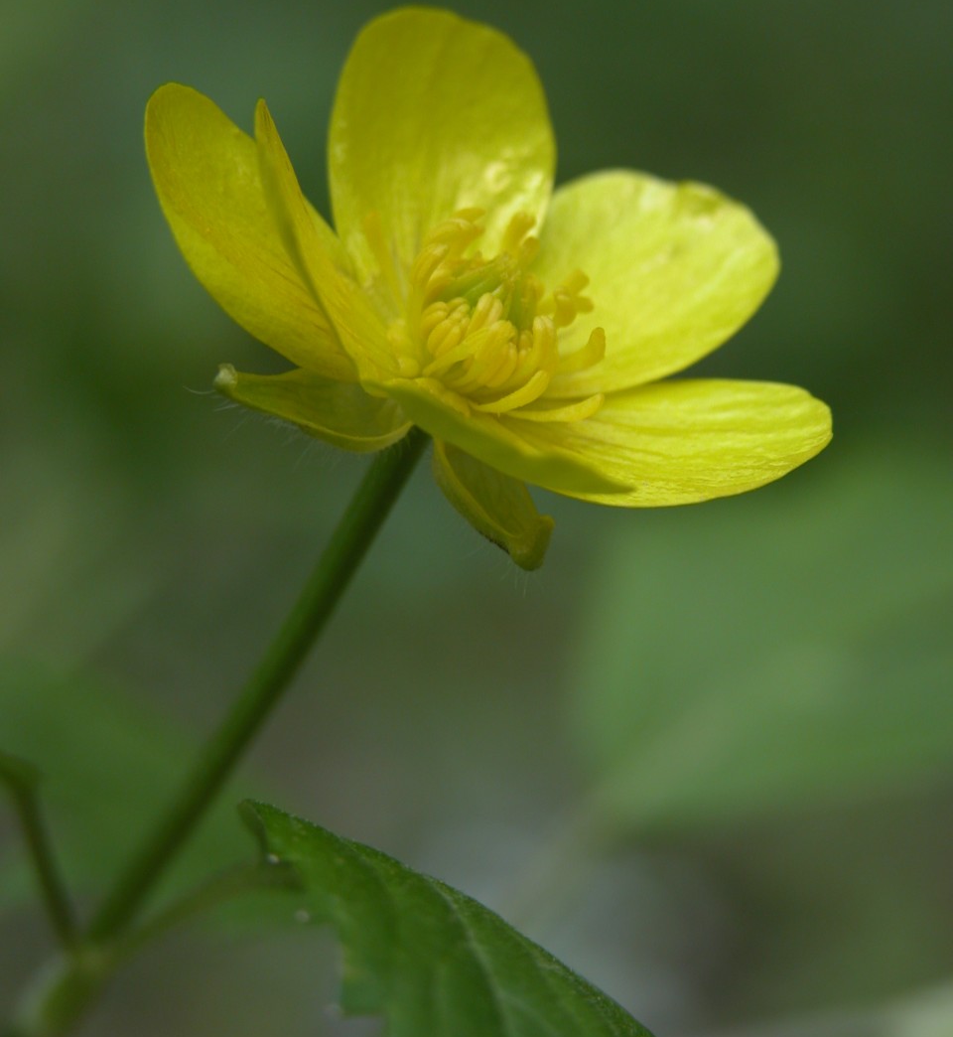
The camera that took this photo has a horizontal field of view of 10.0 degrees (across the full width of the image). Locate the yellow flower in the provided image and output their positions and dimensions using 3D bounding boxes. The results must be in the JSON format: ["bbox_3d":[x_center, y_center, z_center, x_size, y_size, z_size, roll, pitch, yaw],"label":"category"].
[{"bbox_3d":[-0.001,-0.007,0.212,0.029,0.012,0.028,22,30,0],"label":"yellow flower"}]

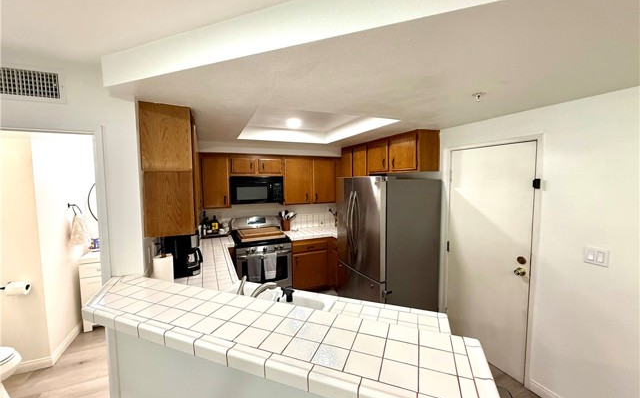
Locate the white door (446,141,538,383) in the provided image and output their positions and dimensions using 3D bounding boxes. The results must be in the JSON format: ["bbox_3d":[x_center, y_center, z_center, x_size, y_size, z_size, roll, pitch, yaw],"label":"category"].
[{"bbox_3d":[1.569,0.532,2.457,0.050,2.031,0.770,-2,5,-24],"label":"white door"}]

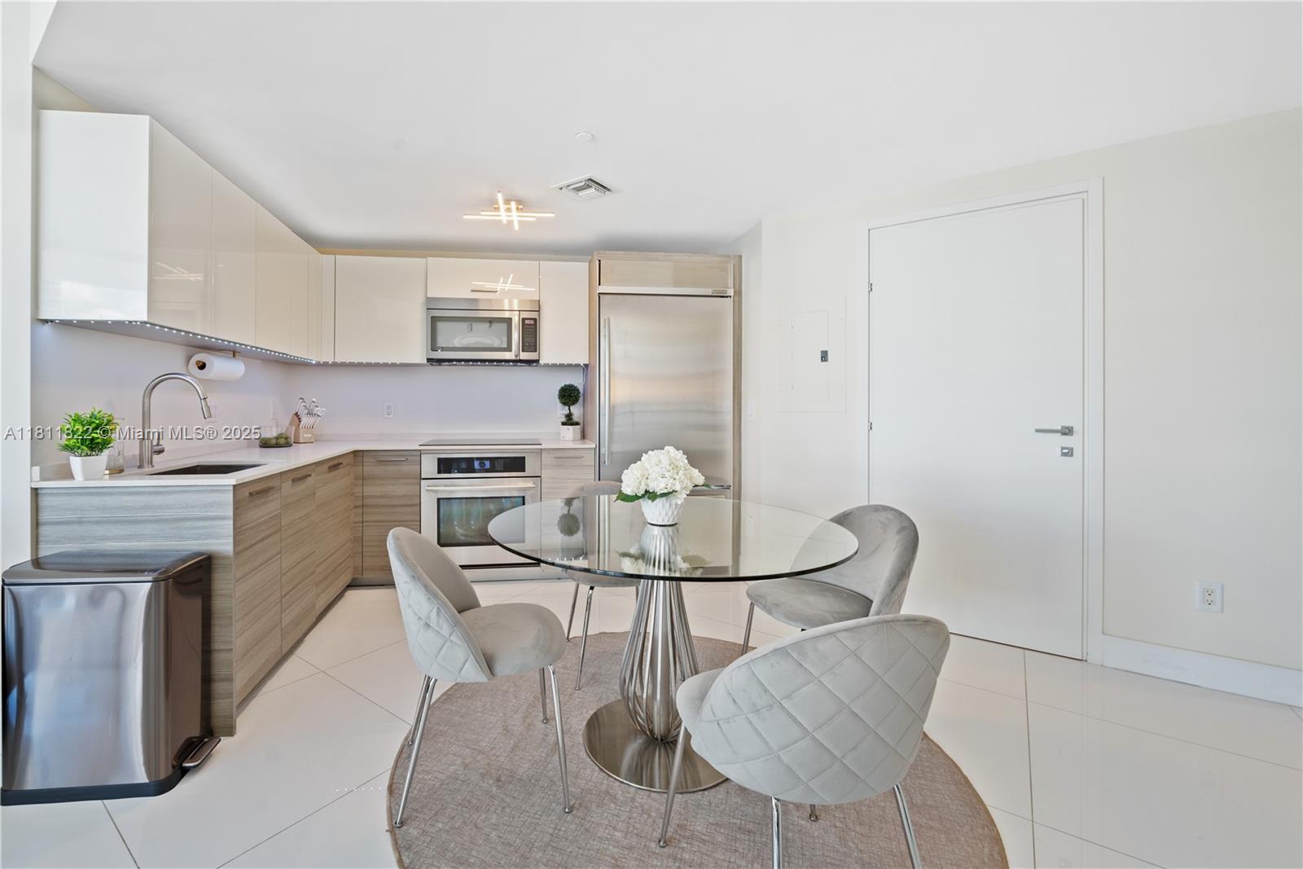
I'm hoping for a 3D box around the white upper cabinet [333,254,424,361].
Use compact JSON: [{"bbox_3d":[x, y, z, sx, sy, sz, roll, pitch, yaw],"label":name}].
[{"bbox_3d":[-1.803,-0.830,3.497,0.550,0.692,0.346,0,3,-8],"label":"white upper cabinet"}]

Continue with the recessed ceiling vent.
[{"bbox_3d":[-0.356,-1.309,2.728,0.262,0.030,0.233,2,3,33],"label":"recessed ceiling vent"}]

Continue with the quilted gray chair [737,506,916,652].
[{"bbox_3d":[0.670,0.657,1.905,0.560,0.785,0.510,-1,2,-22],"label":"quilted gray chair"}]

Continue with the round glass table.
[{"bbox_3d":[0.045,0.683,1.780,1.180,0.745,1.180,0,2,0],"label":"round glass table"}]

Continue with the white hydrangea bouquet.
[{"bbox_3d":[0.031,0.174,1.823,0.307,0.287,0.287,0,3,0],"label":"white hydrangea bouquet"}]

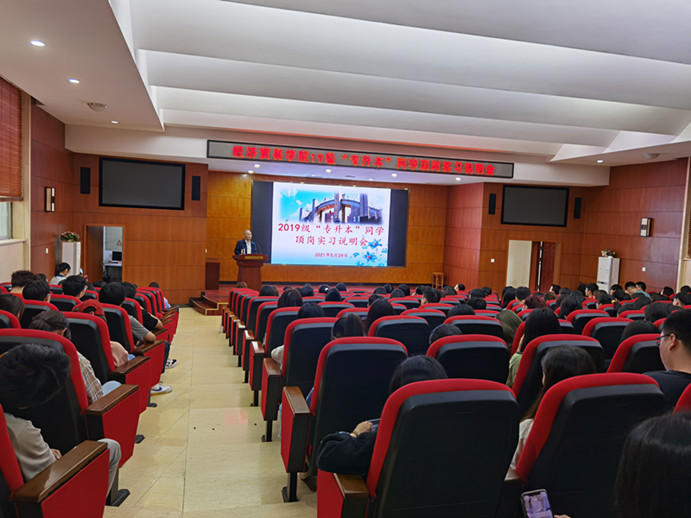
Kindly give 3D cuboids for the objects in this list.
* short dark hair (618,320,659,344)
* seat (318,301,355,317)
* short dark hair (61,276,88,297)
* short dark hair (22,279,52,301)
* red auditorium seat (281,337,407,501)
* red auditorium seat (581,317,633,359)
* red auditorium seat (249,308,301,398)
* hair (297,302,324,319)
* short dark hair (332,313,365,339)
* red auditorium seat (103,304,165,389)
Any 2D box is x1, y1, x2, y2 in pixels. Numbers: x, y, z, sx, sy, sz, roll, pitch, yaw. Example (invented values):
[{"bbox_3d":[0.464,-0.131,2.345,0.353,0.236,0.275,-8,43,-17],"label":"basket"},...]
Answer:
[{"bbox_3d":[1.833,0.487,3.374,0.170,0.200,0.190,1,4,-15],"label":"short dark hair"},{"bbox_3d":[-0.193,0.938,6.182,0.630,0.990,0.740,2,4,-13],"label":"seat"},{"bbox_3d":[-2.772,0.265,5.511,0.180,0.200,0.200,3,4,4],"label":"short dark hair"},{"bbox_3d":[-2.783,0.293,4.857,0.200,0.200,0.200,3,4,5],"label":"short dark hair"},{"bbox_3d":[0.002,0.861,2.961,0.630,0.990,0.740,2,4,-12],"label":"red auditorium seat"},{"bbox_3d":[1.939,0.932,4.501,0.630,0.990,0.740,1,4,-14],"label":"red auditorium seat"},{"bbox_3d":[-0.478,0.835,4.797,0.610,0.885,0.650,1,4,-15],"label":"red auditorium seat"},{"bbox_3d":[-0.254,0.418,3.912,0.185,0.200,0.200,2,4,-11],"label":"hair"},{"bbox_3d":[0.012,0.397,2.925,0.160,0.210,0.190,1,4,-15],"label":"short dark hair"},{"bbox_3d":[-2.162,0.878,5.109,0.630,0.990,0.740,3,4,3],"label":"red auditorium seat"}]

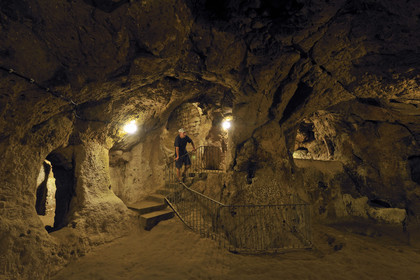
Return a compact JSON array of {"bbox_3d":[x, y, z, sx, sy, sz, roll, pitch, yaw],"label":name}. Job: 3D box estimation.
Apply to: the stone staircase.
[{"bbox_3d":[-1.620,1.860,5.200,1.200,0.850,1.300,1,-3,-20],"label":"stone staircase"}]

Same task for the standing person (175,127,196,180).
[{"bbox_3d":[-0.770,0.480,5.850,0.650,1.680,0.450,2,-3,-27],"label":"standing person"}]

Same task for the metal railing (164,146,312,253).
[{"bbox_3d":[0.450,1.270,5.150,3.300,2.100,2.800,0,-3,-3],"label":"metal railing"}]

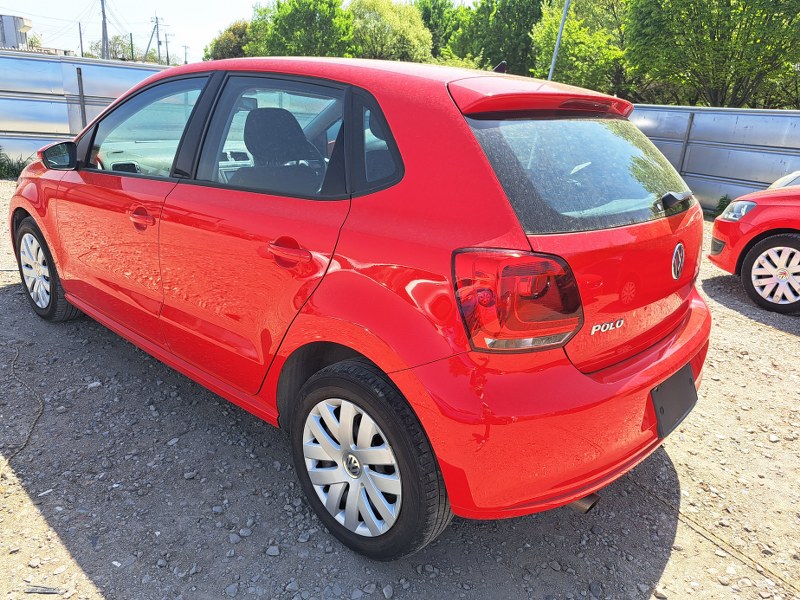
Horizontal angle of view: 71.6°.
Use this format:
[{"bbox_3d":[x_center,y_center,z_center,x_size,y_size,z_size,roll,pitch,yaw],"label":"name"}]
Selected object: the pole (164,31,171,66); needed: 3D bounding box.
[{"bbox_3d":[-46.221,-47.513,110.731,0.330,10.500,0.330,-4,21,-21],"label":"pole"}]

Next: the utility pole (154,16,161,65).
[{"bbox_3d":[-36.745,-37.527,85.000,0.330,10.500,0.330,-5,22,-22],"label":"utility pole"}]

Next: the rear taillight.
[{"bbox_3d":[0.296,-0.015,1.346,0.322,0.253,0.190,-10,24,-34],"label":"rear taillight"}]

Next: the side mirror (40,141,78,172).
[{"bbox_3d":[-1.491,-0.638,2.436,0.120,0.140,0.200,19,24,36],"label":"side mirror"}]

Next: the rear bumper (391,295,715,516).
[{"bbox_3d":[0.701,0.210,1.913,0.570,0.500,1.670,19,24,36],"label":"rear bumper"}]

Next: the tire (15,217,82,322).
[{"bbox_3d":[-1.990,-0.173,3.153,0.600,0.600,0.190,19,24,36],"label":"tire"}]

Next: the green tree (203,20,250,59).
[{"bbox_3d":[-7.464,-10.172,25.012,2.800,4.390,2.800,-1,20,-16],"label":"green tree"}]

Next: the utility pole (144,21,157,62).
[{"bbox_3d":[-29.769,-29.492,68.228,0.500,9.270,0.400,-3,21,-22],"label":"utility pole"}]

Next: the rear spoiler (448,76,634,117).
[{"bbox_3d":[0.522,-0.650,1.803,0.240,0.120,1.160,19,25,36],"label":"rear spoiler"}]

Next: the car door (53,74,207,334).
[{"bbox_3d":[-1.135,-0.434,2.352,1.090,1.060,0.250,19,25,36],"label":"car door"}]

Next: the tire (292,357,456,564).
[{"bbox_3d":[-0.085,0.469,1.708,0.600,0.600,0.185,19,25,36],"label":"tire"}]

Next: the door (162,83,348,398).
[{"bbox_3d":[-0.457,-0.200,1.826,0.990,1.030,0.220,19,24,36],"label":"door"}]

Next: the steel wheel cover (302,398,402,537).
[{"bbox_3d":[-0.136,0.491,1.652,0.420,0.420,0.050,19,25,36],"label":"steel wheel cover"}]

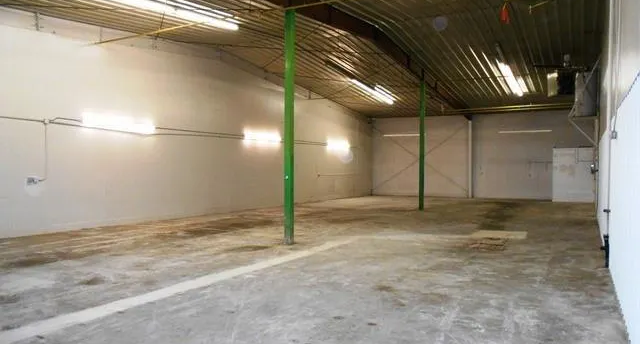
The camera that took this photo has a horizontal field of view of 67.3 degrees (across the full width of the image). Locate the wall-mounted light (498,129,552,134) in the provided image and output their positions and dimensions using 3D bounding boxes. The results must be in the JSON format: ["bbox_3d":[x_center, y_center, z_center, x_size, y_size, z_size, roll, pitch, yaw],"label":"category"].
[{"bbox_3d":[9.974,-1.954,23.409,2.443,0.100,0.100,0,0,29],"label":"wall-mounted light"}]

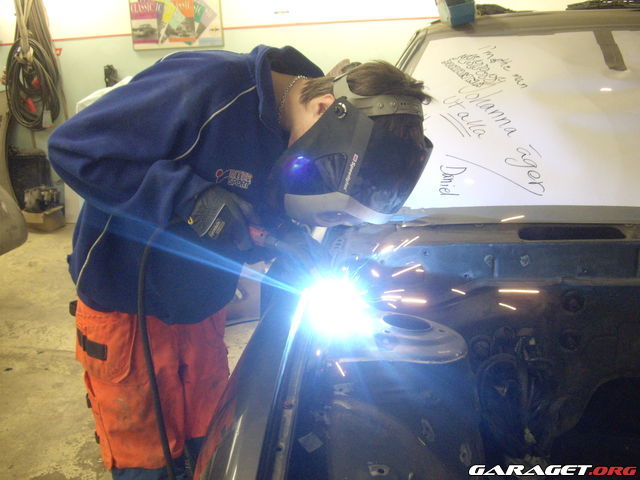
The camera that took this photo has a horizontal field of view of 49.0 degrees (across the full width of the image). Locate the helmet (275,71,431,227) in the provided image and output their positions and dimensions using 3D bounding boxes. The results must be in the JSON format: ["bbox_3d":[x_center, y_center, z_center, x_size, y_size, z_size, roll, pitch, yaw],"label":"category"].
[{"bbox_3d":[0.054,-0.162,1.240,0.260,0.265,0.220,15,-6,36],"label":"helmet"}]

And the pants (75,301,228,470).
[{"bbox_3d":[-0.389,0.276,1.620,0.300,0.510,0.410,14,21,41],"label":"pants"}]

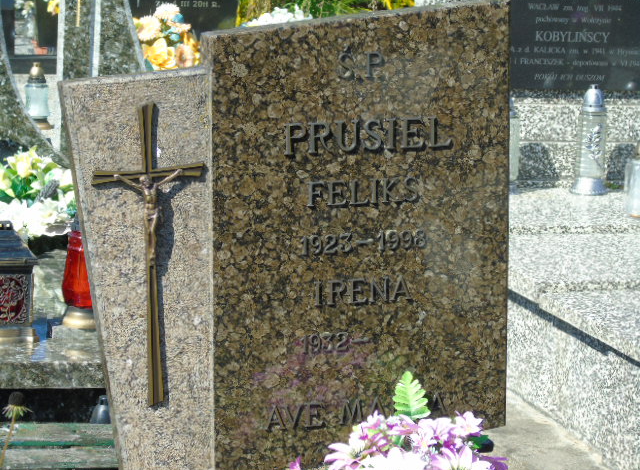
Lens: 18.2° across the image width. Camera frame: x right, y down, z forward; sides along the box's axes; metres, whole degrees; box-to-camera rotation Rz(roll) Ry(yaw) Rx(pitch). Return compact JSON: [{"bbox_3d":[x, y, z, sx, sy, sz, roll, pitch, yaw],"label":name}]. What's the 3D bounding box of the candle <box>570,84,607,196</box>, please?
[{"bbox_3d":[0.659,-0.234,4.850,0.090,0.265,0.090,1,9,-3],"label":"candle"}]

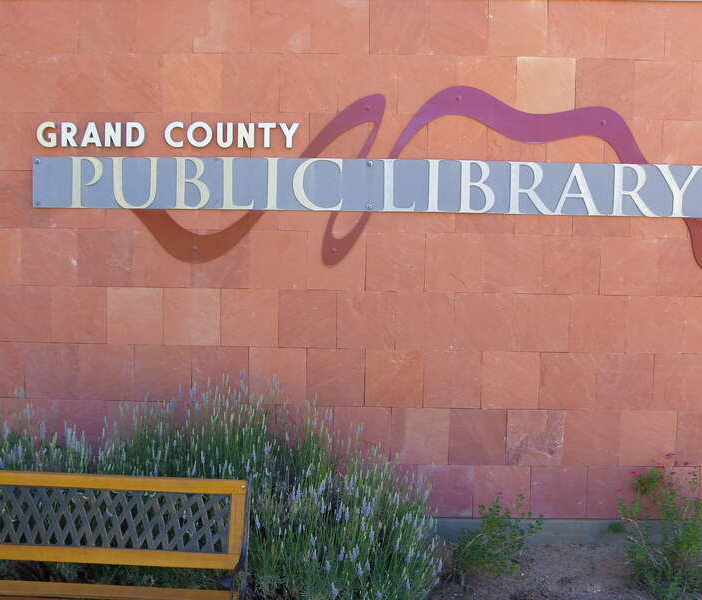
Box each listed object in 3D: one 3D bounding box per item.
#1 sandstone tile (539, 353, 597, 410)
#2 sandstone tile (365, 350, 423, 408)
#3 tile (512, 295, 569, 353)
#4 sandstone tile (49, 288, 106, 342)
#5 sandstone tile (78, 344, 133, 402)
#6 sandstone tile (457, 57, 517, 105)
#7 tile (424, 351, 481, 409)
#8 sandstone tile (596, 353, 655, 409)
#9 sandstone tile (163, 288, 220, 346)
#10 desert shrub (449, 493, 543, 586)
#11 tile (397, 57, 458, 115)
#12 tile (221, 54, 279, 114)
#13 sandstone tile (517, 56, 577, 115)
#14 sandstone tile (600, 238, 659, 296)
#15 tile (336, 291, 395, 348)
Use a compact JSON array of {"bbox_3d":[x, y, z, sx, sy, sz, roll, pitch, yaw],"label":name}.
[{"bbox_3d":[1.141,0.428,3.667,0.305,0.305,0.030,1,4,1],"label":"sandstone tile"},{"bbox_3d":[0.232,0.422,3.704,0.305,0.305,0.030,1,4,1],"label":"sandstone tile"},{"bbox_3d":[0.993,0.122,3.650,0.305,0.305,0.030,1,4,1],"label":"tile"},{"bbox_3d":[-1.456,0.082,3.707,0.305,0.305,0.030,1,4,1],"label":"sandstone tile"},{"bbox_3d":[-1.303,0.388,3.708,0.305,0.305,0.030,1,4,1],"label":"sandstone tile"},{"bbox_3d":[0.700,-1.098,3.570,0.304,0.304,0.030,1,4,1],"label":"sandstone tile"},{"bbox_3d":[0.539,0.421,3.694,0.305,0.305,0.030,1,3,0],"label":"tile"},{"bbox_3d":[1.439,0.429,3.662,0.305,0.305,0.030,1,4,1],"label":"sandstone tile"},{"bbox_3d":[-0.843,0.091,3.680,0.305,0.305,0.030,1,4,1],"label":"sandstone tile"},{"bbox_3d":[0.727,1.163,3.458,0.468,0.413,0.420,1,4,1],"label":"desert shrub"},{"bbox_3d":[0.397,-1.103,3.574,0.305,0.305,0.025,1,4,1],"label":"tile"},{"bbox_3d":[-0.521,-1.125,3.616,0.305,0.305,0.030,1,3,0],"label":"tile"},{"bbox_3d":[1.010,-1.097,3.604,0.305,0.305,0.030,1,3,0],"label":"sandstone tile"},{"bbox_3d":[1.445,-0.173,3.614,0.305,0.305,0.025,1,4,1],"label":"sandstone tile"},{"bbox_3d":[0.078,0.107,3.665,0.305,0.305,0.030,1,4,1],"label":"tile"}]

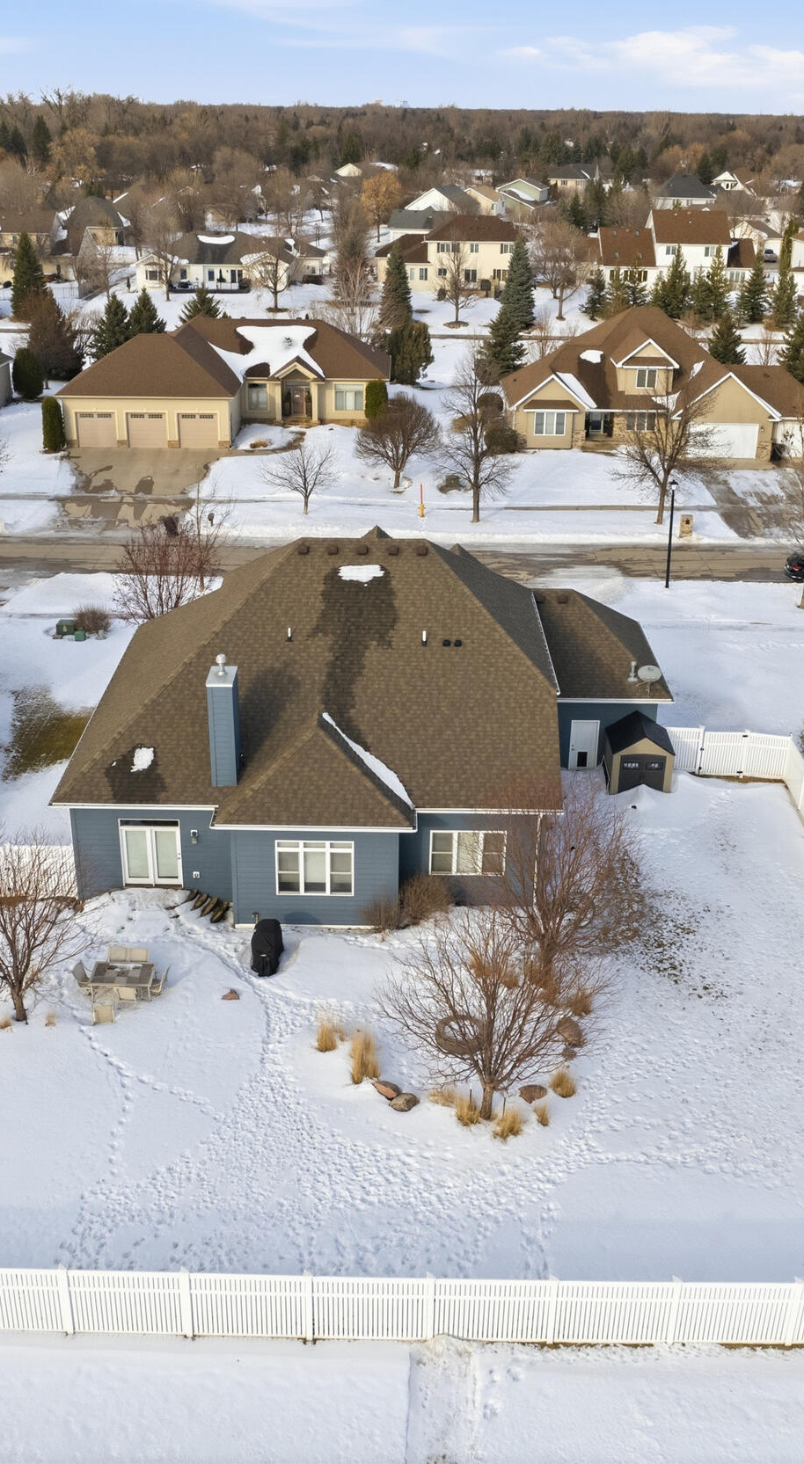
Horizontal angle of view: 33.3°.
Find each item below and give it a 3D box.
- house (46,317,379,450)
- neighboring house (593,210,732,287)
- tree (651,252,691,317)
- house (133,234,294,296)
[{"bbox_3d":[-12.644,-27.262,102.963,23.300,7.200,18.500,1,25,0],"label":"house"},{"bbox_3d":[36.853,-68.522,190.410,19.600,10.100,12.000,1,25,0],"label":"neighboring house"},{"bbox_3d":[32.696,-54.248,162.589,4.800,7.500,4.660,1,25,0],"label":"tree"},{"bbox_3d":[-24.449,-65.149,184.398,22.500,6.800,17.000,1,25,0],"label":"house"}]

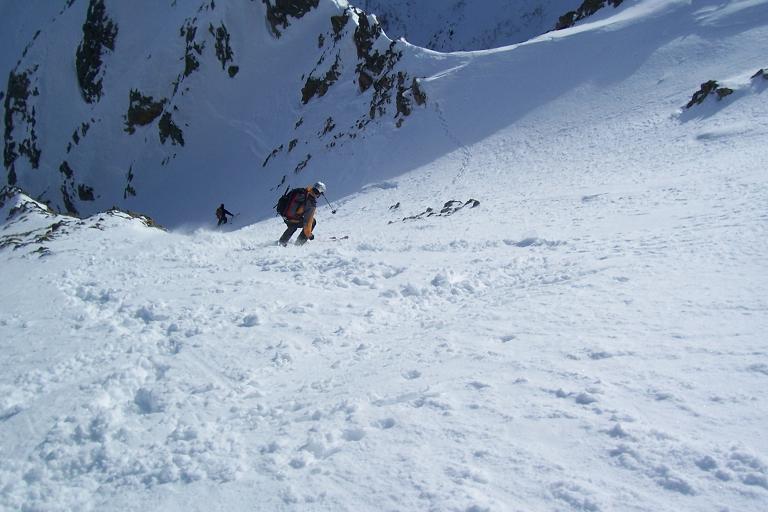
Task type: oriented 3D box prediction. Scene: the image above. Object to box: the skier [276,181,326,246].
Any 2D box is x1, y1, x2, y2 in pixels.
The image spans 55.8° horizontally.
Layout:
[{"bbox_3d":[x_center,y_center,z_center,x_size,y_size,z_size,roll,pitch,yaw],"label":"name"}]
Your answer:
[{"bbox_3d":[-1.649,-0.850,14.500,0.900,1.300,0.700,-8,25,-18],"label":"skier"}]

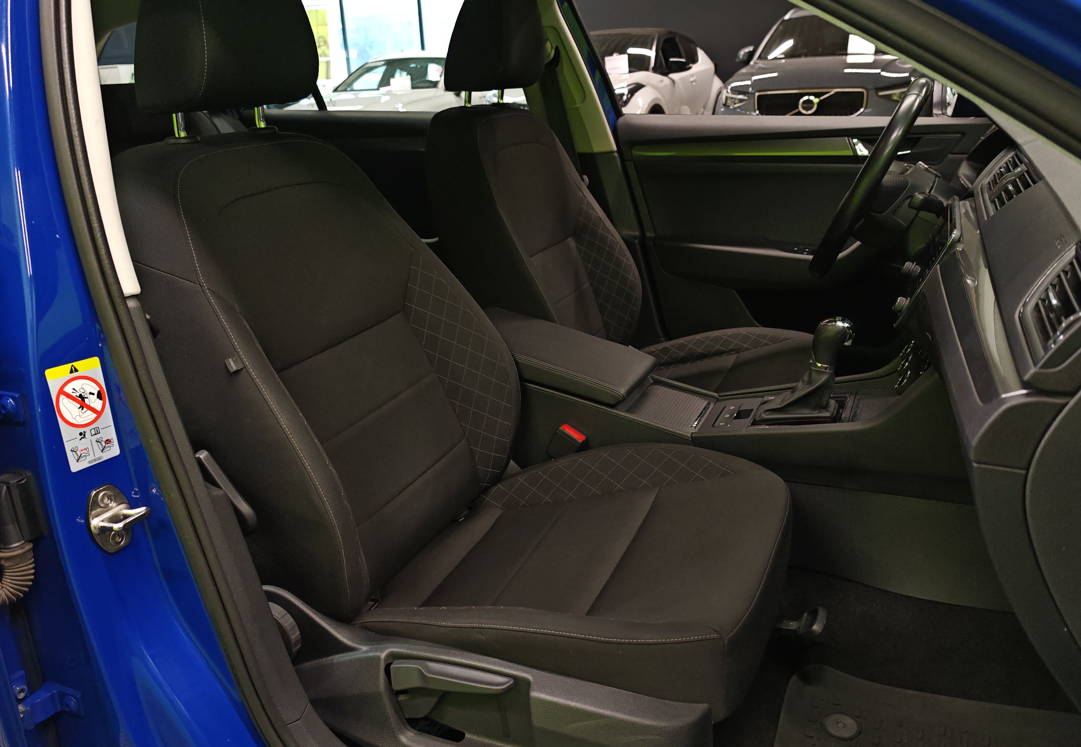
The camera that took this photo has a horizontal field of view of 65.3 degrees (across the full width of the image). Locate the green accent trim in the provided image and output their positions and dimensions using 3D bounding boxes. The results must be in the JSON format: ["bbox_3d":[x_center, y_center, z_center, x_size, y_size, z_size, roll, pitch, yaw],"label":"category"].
[{"bbox_3d":[0.452,-0.518,1.934,0.510,0.040,0.022,7,22,24],"label":"green accent trim"}]

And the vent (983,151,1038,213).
[{"bbox_3d":[0.620,-0.258,1.120,0.028,0.062,0.240,46,31,4],"label":"vent"}]

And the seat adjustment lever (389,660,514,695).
[{"bbox_3d":[-0.098,0.332,0.922,0.147,0.036,0.030,-5,17,27],"label":"seat adjustment lever"}]

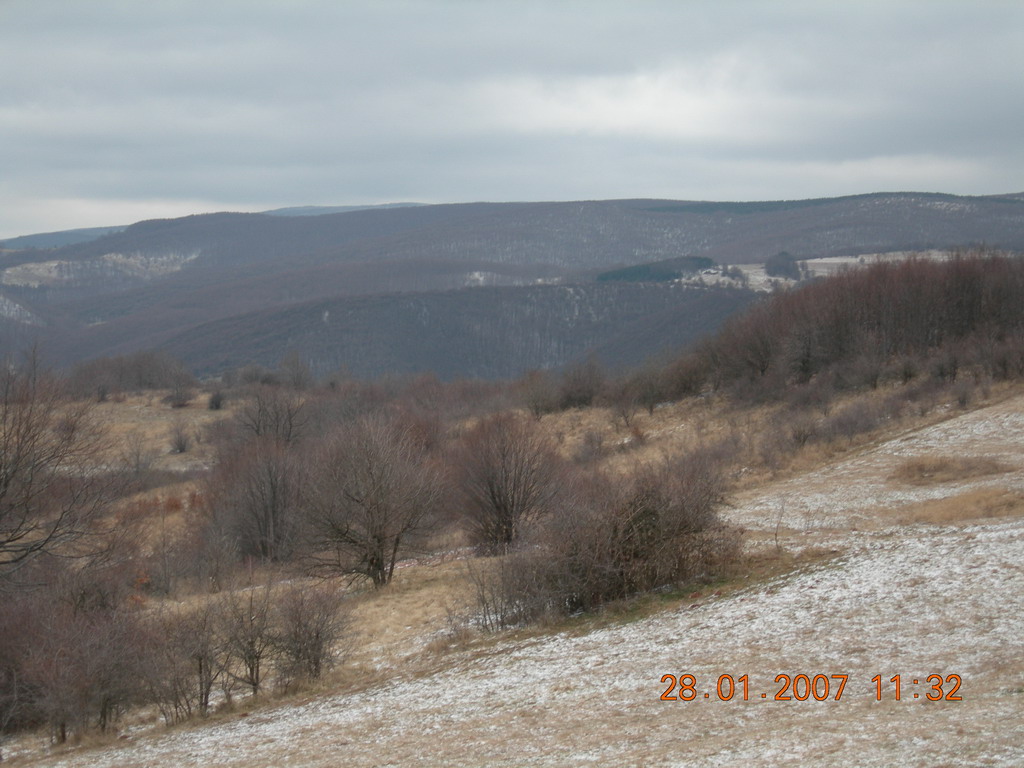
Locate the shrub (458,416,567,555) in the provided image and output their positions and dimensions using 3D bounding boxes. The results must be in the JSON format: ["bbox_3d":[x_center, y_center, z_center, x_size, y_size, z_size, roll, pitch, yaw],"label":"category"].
[{"bbox_3d":[-0.049,3.266,100.000,3.545,4.660,3.367,0,3,0],"label":"shrub"}]

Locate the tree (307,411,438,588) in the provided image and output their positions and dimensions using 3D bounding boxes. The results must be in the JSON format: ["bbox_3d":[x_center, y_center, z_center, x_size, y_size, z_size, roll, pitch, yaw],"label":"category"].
[{"bbox_3d":[-4.000,3.365,88.000,3.986,4.968,3.786,0,3,0],"label":"tree"}]

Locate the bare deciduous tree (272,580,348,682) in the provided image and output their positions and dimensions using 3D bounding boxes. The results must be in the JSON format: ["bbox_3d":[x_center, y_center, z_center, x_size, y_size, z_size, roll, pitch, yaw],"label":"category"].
[{"bbox_3d":[-5.026,6.223,76.000,1.896,2.544,1.801,0,3,0],"label":"bare deciduous tree"}]

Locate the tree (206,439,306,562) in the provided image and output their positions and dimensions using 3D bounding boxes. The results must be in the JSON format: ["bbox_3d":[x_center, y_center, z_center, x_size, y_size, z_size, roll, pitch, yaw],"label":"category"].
[{"bbox_3d":[-8.598,4.015,105.000,3.860,4.273,3.667,0,3,0],"label":"tree"}]

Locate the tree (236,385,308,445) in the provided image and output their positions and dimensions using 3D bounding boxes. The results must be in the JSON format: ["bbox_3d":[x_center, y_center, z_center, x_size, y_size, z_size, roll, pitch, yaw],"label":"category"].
[{"bbox_3d":[-13.756,1.752,175.000,4.135,3.446,3.929,0,3,0],"label":"tree"}]

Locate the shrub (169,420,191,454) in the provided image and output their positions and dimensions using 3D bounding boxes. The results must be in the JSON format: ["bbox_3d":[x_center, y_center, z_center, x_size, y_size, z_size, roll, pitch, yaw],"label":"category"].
[{"bbox_3d":[-19.643,3.161,180.000,1.300,2.009,1.235,0,3,0],"label":"shrub"}]

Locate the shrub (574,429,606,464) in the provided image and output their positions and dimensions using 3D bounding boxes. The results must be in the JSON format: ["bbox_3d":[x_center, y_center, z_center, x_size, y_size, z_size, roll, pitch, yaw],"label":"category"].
[{"bbox_3d":[3.993,3.179,155.000,1.628,1.831,1.546,0,3,0],"label":"shrub"}]

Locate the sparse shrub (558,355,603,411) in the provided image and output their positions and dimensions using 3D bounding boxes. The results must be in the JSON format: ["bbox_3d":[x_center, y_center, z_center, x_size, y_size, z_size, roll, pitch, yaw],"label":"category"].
[{"bbox_3d":[4.448,-0.032,195.000,2.944,3.456,2.797,0,3,0],"label":"sparse shrub"}]

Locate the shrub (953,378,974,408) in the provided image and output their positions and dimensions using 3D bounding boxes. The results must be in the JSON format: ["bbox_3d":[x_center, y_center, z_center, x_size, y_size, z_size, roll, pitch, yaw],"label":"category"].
[{"bbox_3d":[26.673,0.561,180.000,1.300,1.772,1.235,0,3,0],"label":"shrub"}]

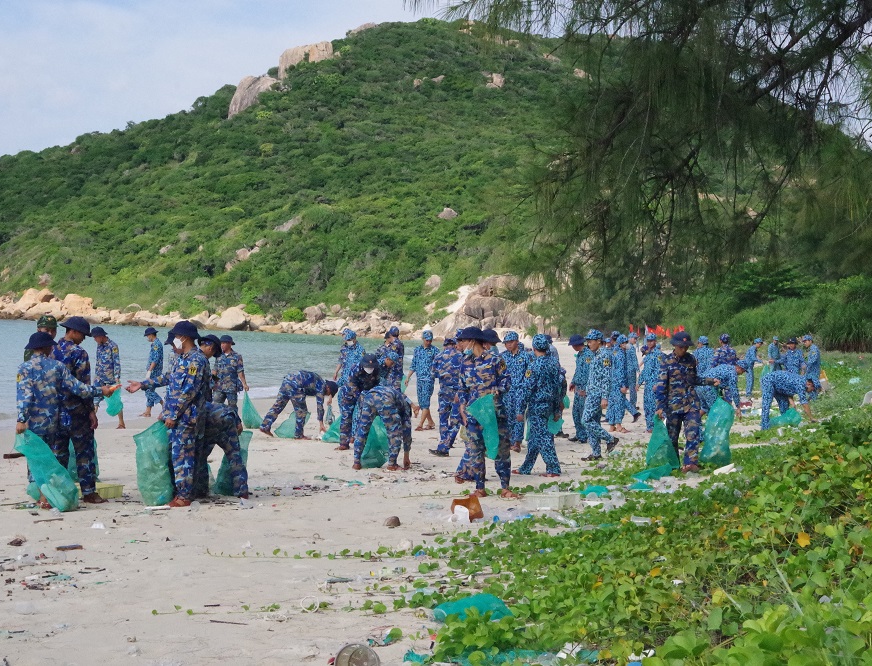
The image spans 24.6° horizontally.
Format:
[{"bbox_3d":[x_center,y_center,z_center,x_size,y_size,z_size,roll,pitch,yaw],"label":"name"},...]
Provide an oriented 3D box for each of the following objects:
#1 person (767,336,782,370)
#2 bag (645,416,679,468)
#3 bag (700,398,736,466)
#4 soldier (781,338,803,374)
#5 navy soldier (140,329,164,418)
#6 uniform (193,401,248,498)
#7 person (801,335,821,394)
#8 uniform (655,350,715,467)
[{"bbox_3d":[10.582,0.949,62.500,0.500,1.680,0.380,0,0,-23],"label":"person"},{"bbox_3d":[2.651,1.270,23.400,0.400,0.620,0.280,0,0,0],"label":"bag"},{"bbox_3d":[3.408,1.180,24.200,0.380,0.860,0.410,4,1,0],"label":"bag"},{"bbox_3d":[8.980,0.971,50.500,0.560,1.680,0.380,0,0,9],"label":"soldier"},{"bbox_3d":[-5.256,0.731,37.000,0.500,1.680,0.480,0,1,9],"label":"navy soldier"},{"bbox_3d":[-2.157,1.179,20.100,0.600,0.980,0.800,0,0,23],"label":"uniform"},{"bbox_3d":[8.242,0.894,44.000,0.380,1.690,0.500,0,1,-30],"label":"person"},{"bbox_3d":[2.933,0.891,23.600,0.700,1.380,0.420,0,0,-6],"label":"uniform"}]

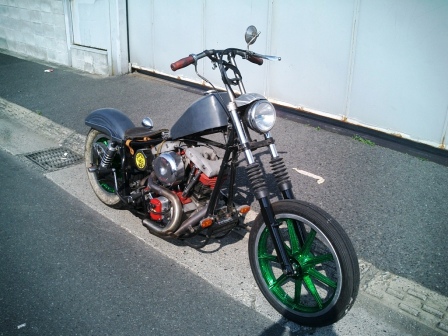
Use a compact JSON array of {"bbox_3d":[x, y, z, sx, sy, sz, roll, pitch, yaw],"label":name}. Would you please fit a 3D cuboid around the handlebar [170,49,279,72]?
[{"bbox_3d":[0.031,-0.587,2.402,0.710,0.120,0.250,-19,29,-40],"label":"handlebar"}]

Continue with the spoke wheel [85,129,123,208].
[{"bbox_3d":[-0.789,-0.046,3.277,0.650,0.650,0.130,24,24,38],"label":"spoke wheel"}]

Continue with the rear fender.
[{"bbox_3d":[-0.749,-0.303,3.188,0.540,0.200,0.200,24,24,38],"label":"rear fender"}]

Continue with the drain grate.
[{"bbox_3d":[-1.546,-0.091,4.120,0.380,0.040,0.420,-19,33,-41],"label":"drain grate"}]

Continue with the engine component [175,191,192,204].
[{"bbox_3d":[-0.244,0.178,2.732,0.120,0.080,0.110,24,24,38],"label":"engine component"}]

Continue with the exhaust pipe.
[{"bbox_3d":[-0.365,0.227,2.654,0.350,0.310,0.140,24,24,38],"label":"exhaust pipe"}]

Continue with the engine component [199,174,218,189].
[{"bbox_3d":[-0.089,0.077,2.594,0.140,0.085,0.130,24,24,38],"label":"engine component"}]

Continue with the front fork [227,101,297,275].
[{"bbox_3d":[0.249,0.076,2.334,0.270,0.920,0.130,-12,-9,-46],"label":"front fork"}]

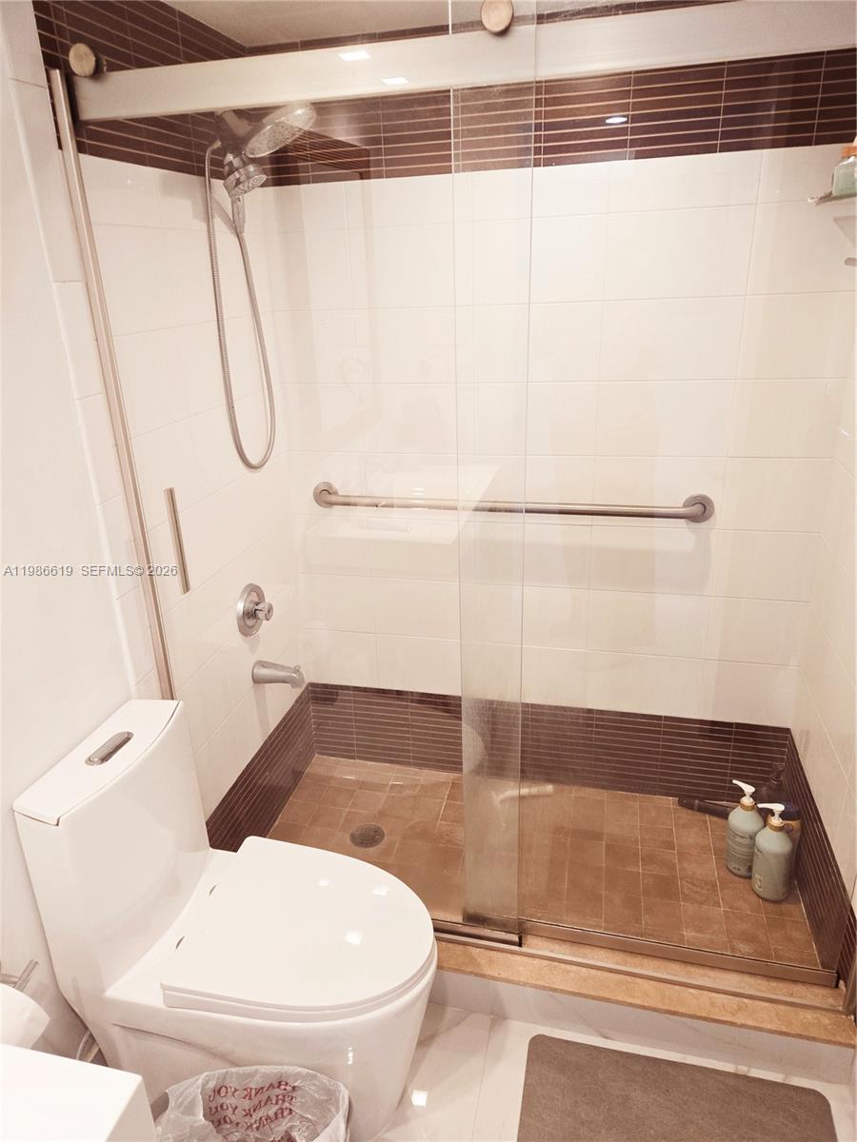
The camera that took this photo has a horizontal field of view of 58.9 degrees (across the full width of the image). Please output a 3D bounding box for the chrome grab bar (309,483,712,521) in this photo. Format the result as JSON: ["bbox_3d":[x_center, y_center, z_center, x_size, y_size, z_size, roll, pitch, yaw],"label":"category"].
[{"bbox_3d":[0.201,-0.184,2.128,1.146,0.081,0.077,3,22,14],"label":"chrome grab bar"}]

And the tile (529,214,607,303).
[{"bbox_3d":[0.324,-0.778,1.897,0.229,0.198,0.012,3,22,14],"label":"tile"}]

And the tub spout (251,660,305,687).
[{"bbox_3d":[-0.417,0.295,2.147,0.147,0.073,0.058,3,22,14],"label":"tub spout"}]

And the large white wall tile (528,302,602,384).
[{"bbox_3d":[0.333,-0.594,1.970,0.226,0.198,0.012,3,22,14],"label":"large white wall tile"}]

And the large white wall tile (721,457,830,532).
[{"bbox_3d":[0.902,-0.197,1.981,0.253,0.198,0.012,3,22,14],"label":"large white wall tile"}]

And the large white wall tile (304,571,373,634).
[{"bbox_3d":[-0.284,0.103,2.425,0.239,0.197,0.011,3,22,14],"label":"large white wall tile"}]

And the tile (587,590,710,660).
[{"bbox_3d":[0.638,0.153,2.200,0.330,0.197,0.011,3,22,14],"label":"tile"}]

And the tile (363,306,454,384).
[{"bbox_3d":[-0.060,-0.617,2.077,0.280,0.196,0.011,3,22,14],"label":"tile"}]

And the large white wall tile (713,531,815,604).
[{"bbox_3d":[0.909,-0.013,2.053,0.253,0.198,0.012,3,22,14],"label":"large white wall tile"}]

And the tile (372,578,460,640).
[{"bbox_3d":[-0.022,0.120,2.353,0.303,0.198,0.012,3,22,14],"label":"tile"}]

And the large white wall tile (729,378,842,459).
[{"bbox_3d":[0.894,-0.381,1.908,0.253,0.198,0.012,3,22,14],"label":"large white wall tile"}]

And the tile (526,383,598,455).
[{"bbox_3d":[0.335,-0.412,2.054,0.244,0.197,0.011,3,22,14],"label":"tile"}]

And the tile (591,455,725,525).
[{"bbox_3d":[0.623,-0.213,2.057,0.330,0.194,0.011,3,22,14],"label":"tile"}]

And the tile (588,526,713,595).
[{"bbox_3d":[0.626,-0.029,2.122,0.331,0.198,0.012,3,22,14],"label":"tile"}]

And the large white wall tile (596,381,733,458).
[{"bbox_3d":[0.615,-0.397,1.985,0.330,0.197,0.011,3,22,14],"label":"large white wall tile"}]

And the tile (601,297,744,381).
[{"bbox_3d":[0.608,-0.581,1.913,0.330,0.196,0.011,3,22,14],"label":"tile"}]

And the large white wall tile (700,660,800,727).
[{"bbox_3d":[0.924,0.355,2.199,0.253,0.199,0.012,3,22,14],"label":"large white wall tile"}]

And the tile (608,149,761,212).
[{"bbox_3d":[0.594,-0.911,1.784,0.330,0.110,0.011,3,22,14],"label":"tile"}]

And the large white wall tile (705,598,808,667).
[{"bbox_3d":[0.920,0.168,2.131,0.247,0.197,0.011,3,22,14],"label":"large white wall tile"}]

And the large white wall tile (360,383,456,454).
[{"bbox_3d":[-0.053,-0.433,2.149,0.280,0.197,0.011,3,22,14],"label":"large white wall tile"}]

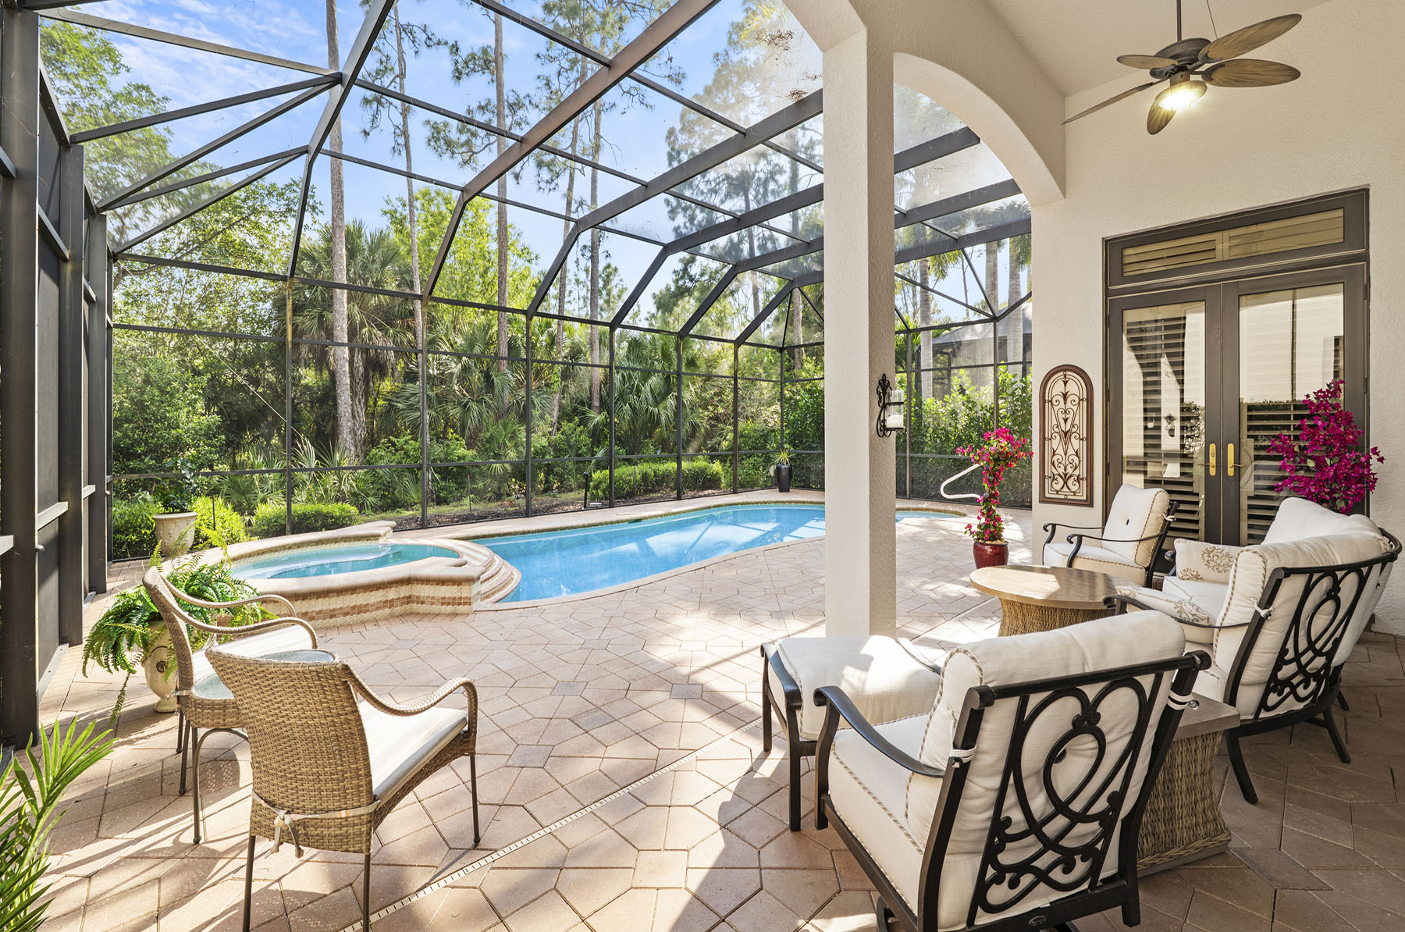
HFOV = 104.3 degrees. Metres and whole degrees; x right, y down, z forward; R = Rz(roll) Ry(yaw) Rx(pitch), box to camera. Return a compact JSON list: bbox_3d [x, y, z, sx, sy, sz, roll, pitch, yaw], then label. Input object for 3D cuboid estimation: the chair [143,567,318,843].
[{"bbox_3d":[-2.100,0.847,2.450,0.570,0.860,0.620,2,2,44],"label":"chair"}]

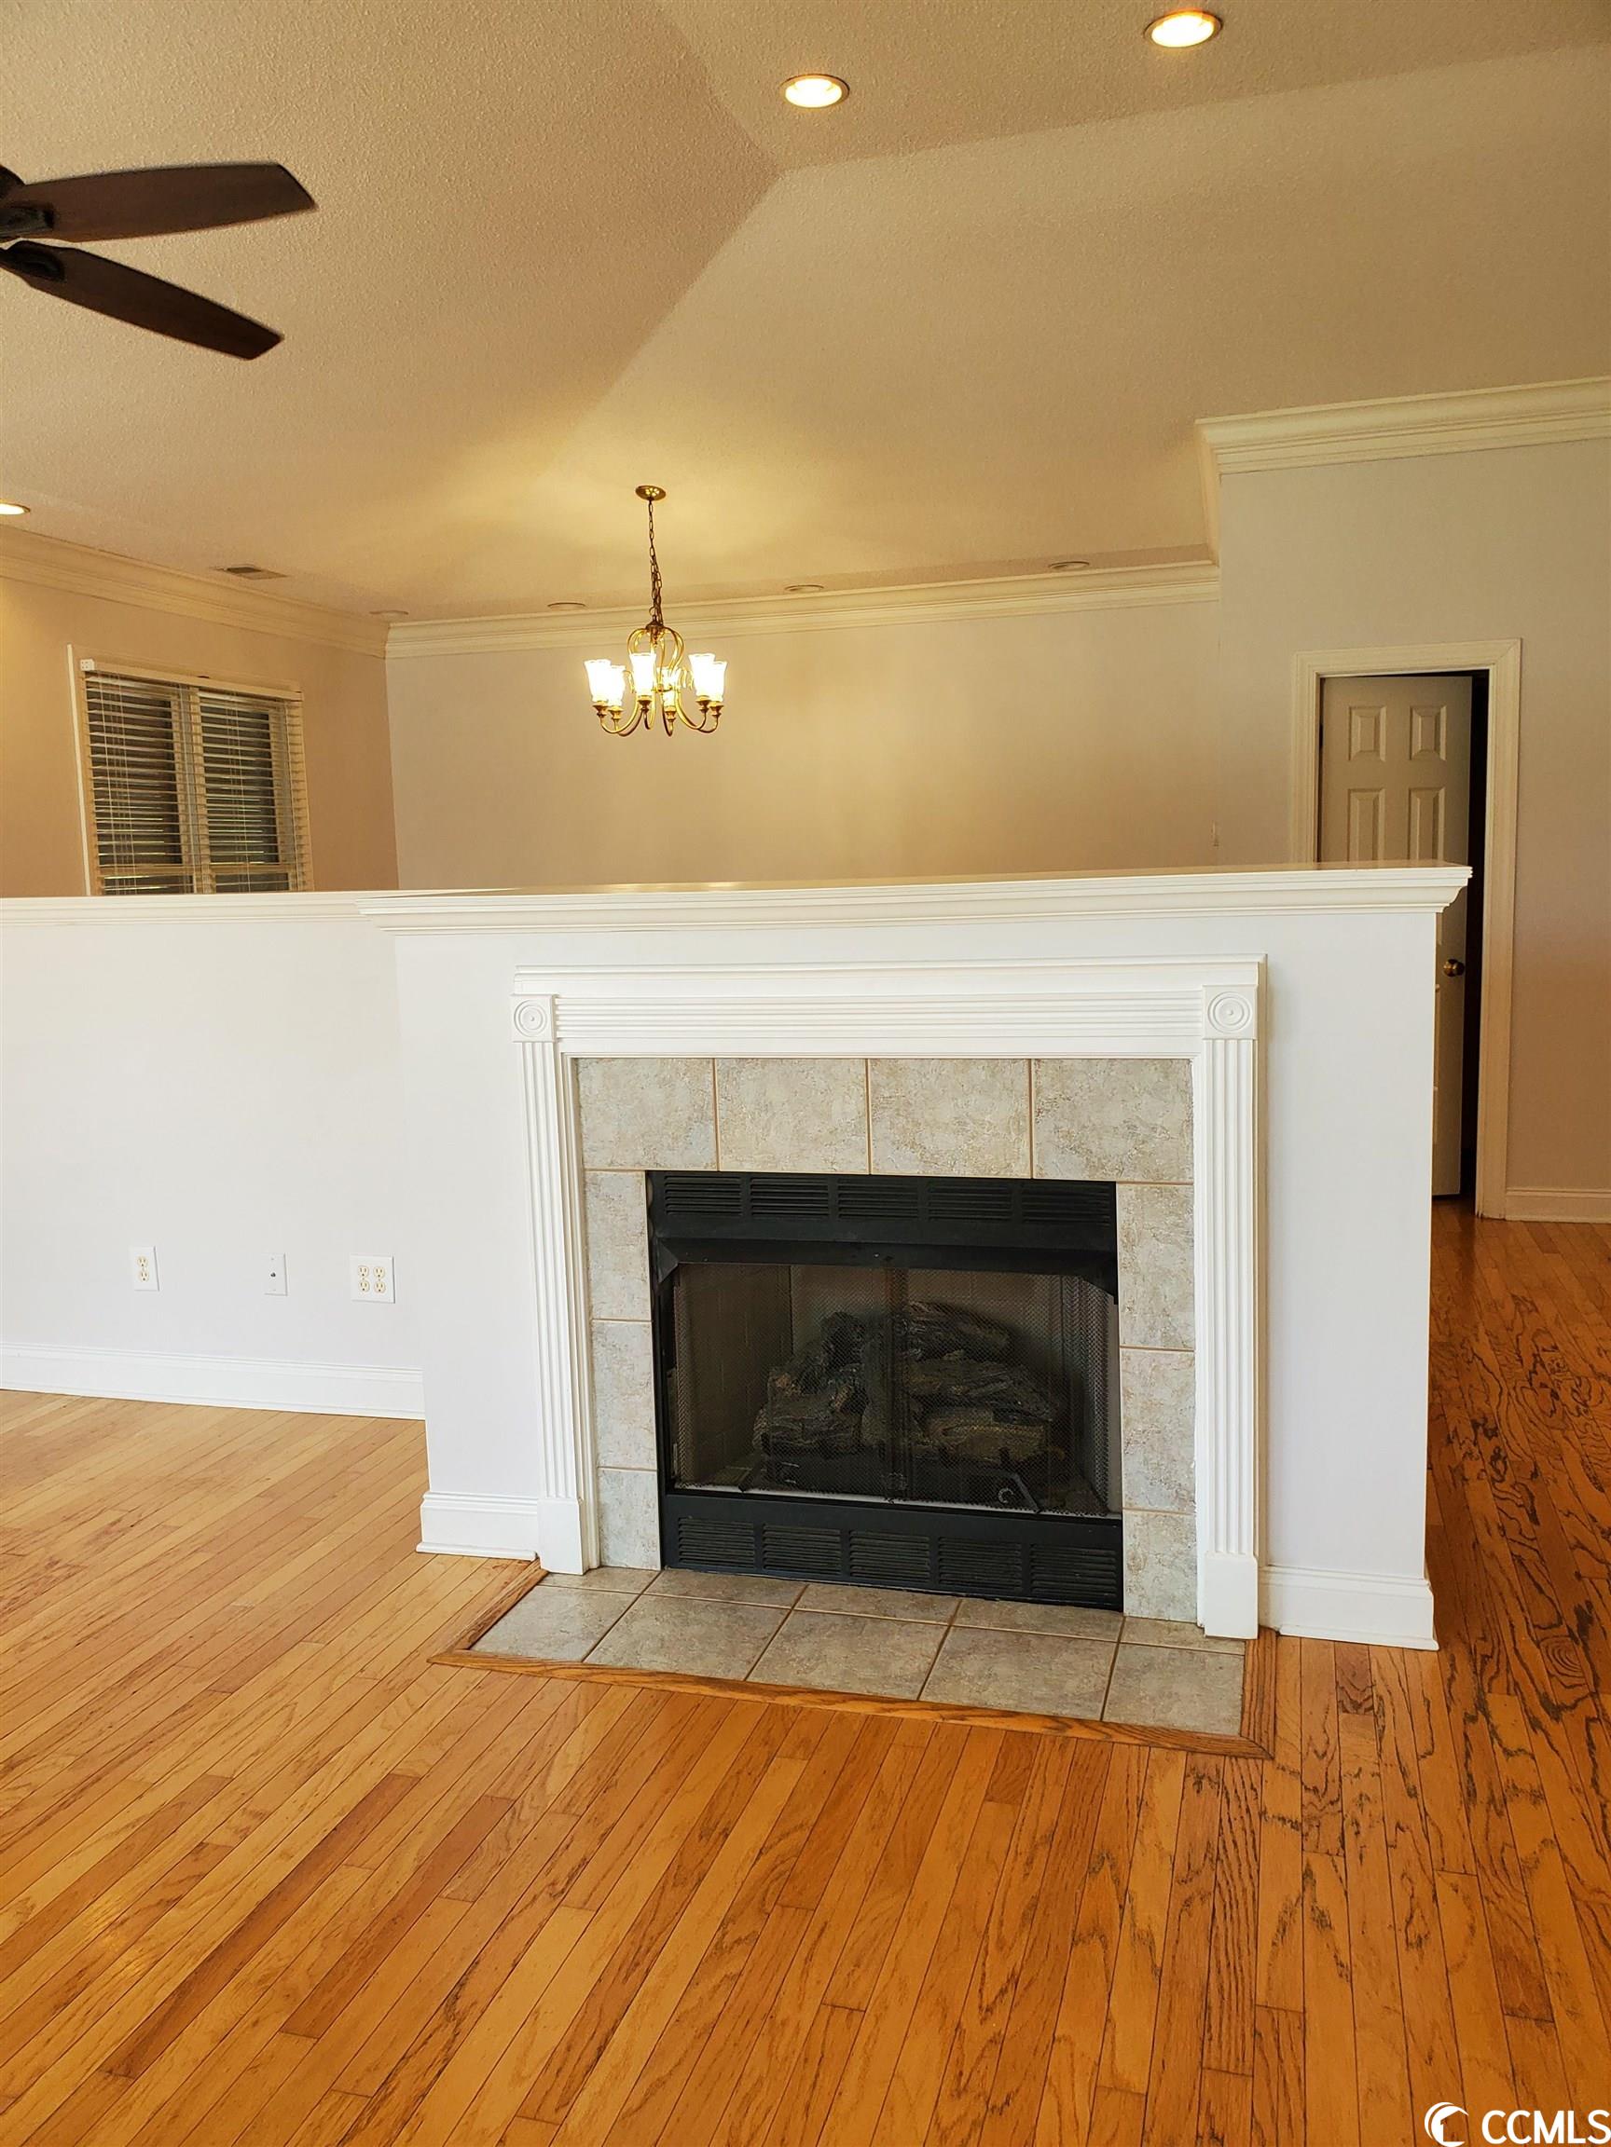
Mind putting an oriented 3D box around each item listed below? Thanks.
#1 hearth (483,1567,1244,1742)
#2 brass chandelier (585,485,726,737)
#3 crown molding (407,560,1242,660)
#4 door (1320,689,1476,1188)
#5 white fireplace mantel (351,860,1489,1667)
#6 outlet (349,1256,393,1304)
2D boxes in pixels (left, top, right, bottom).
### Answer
[{"bbox_3d":[0.100,1.042,2.977,1.373,0.023,0.398,0,8,16],"label":"hearth"},{"bbox_3d":[-0.748,-2.295,8.064,0.690,1.220,0.690,-2,7,0],"label":"brass chandelier"},{"bbox_3d":[-0.185,-2.760,9.688,5.313,0.193,0.092,0,8,16],"label":"crown molding"},{"bbox_3d":[2.329,-0.515,6.411,0.608,2.035,0.037,-2,7,-5],"label":"door"},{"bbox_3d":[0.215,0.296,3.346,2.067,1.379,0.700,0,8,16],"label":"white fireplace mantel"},{"bbox_3d":[-1.135,0.544,4.234,0.120,0.120,0.009,0,8,16],"label":"outlet"}]

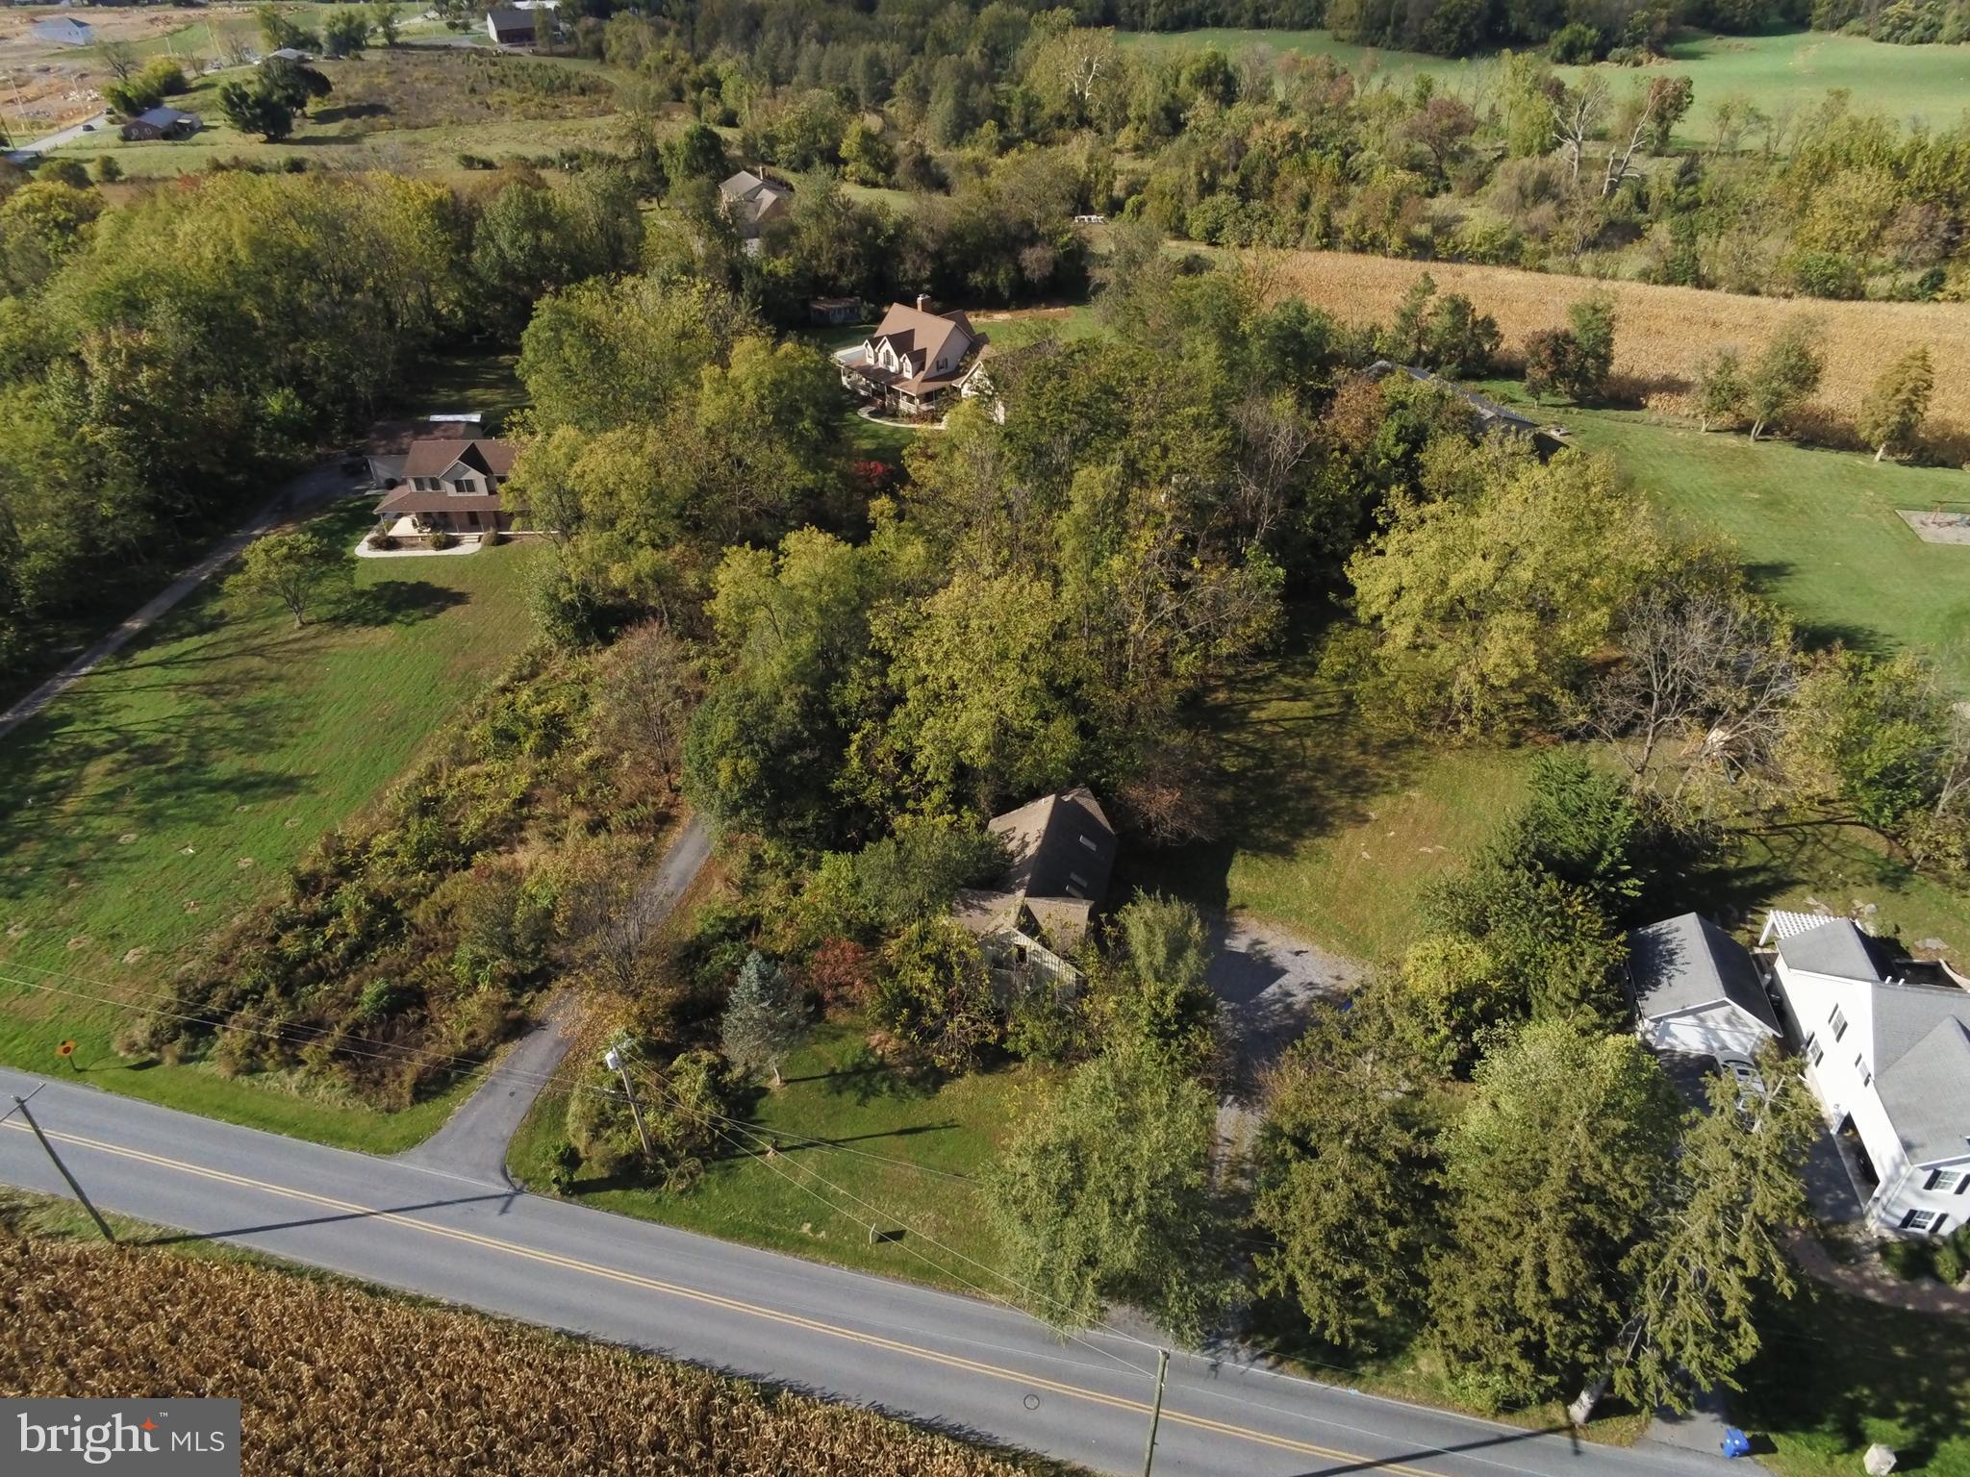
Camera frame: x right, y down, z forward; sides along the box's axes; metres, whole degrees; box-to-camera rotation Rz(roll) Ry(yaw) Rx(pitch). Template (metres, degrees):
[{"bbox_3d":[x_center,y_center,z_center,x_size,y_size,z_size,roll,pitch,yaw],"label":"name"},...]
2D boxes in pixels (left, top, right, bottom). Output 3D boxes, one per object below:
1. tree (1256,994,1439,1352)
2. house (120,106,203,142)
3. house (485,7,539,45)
[{"bbox_3d":[15.007,20.063,56.869,8.000,20.500,7.800,-1,36,0],"label":"tree"},{"bbox_3d":[-178.517,-133.093,282.540,10.500,4.600,16.500,-4,36,-5],"label":"house"},{"bbox_3d":[-138.413,-214.542,392.315,18.000,8.800,11.500,-15,38,-19],"label":"house"}]

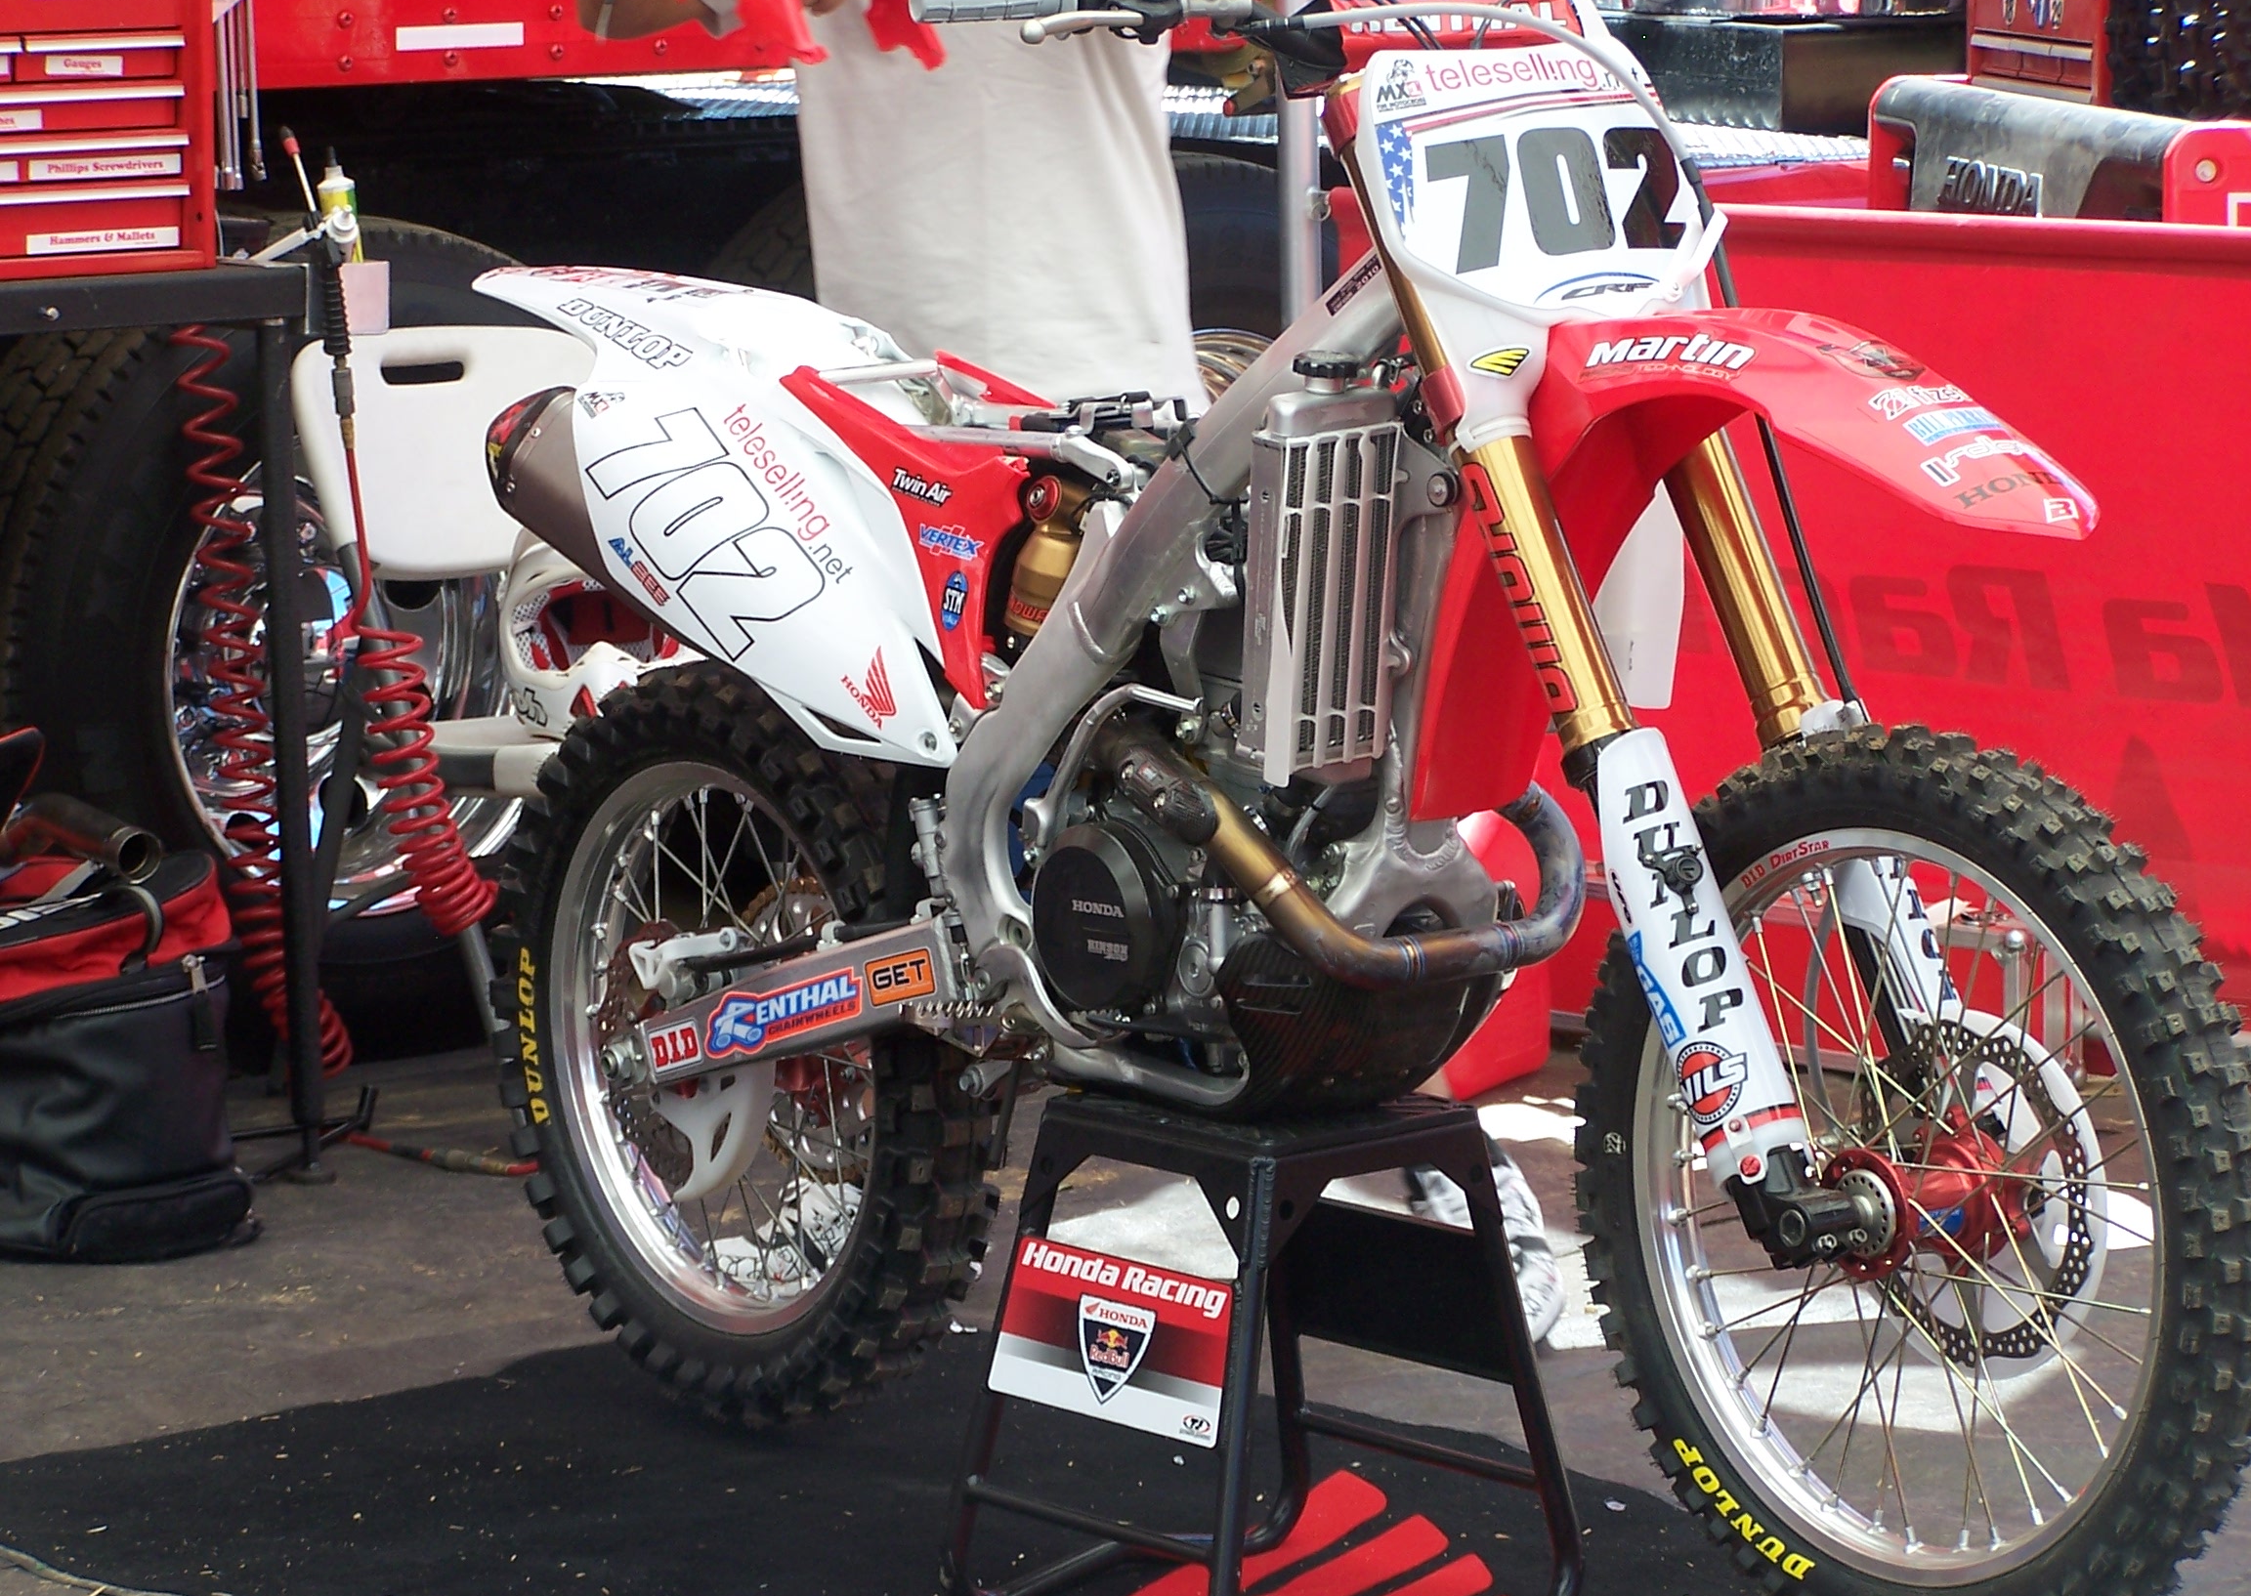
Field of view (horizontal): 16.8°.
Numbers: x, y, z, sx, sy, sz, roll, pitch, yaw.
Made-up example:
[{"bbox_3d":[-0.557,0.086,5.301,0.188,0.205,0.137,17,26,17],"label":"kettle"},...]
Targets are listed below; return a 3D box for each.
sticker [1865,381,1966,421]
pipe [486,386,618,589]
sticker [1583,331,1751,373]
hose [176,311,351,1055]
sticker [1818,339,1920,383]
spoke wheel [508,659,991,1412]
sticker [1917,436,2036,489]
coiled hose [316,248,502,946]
[{"bbox_3d":[0.565,-0.282,5.414,0.085,0.006,0.024,-12,39,-34],"label":"sticker"},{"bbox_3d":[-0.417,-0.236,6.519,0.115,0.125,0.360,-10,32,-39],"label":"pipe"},{"bbox_3d":[0.398,-0.326,5.576,0.172,0.033,0.016,7,-21,45],"label":"sticker"},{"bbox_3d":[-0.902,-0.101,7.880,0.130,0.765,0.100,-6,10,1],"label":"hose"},{"bbox_3d":[0.534,-0.314,5.457,0.064,0.006,0.070,-11,32,-35],"label":"sticker"},{"bbox_3d":[-0.341,0.217,6.737,0.112,0.672,0.672,-9,13,-36],"label":"spoke wheel"},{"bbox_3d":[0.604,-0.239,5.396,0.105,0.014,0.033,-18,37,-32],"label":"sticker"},{"bbox_3d":[-0.736,-0.206,7.800,0.190,0.700,0.120,-2,11,-7],"label":"coiled hose"}]

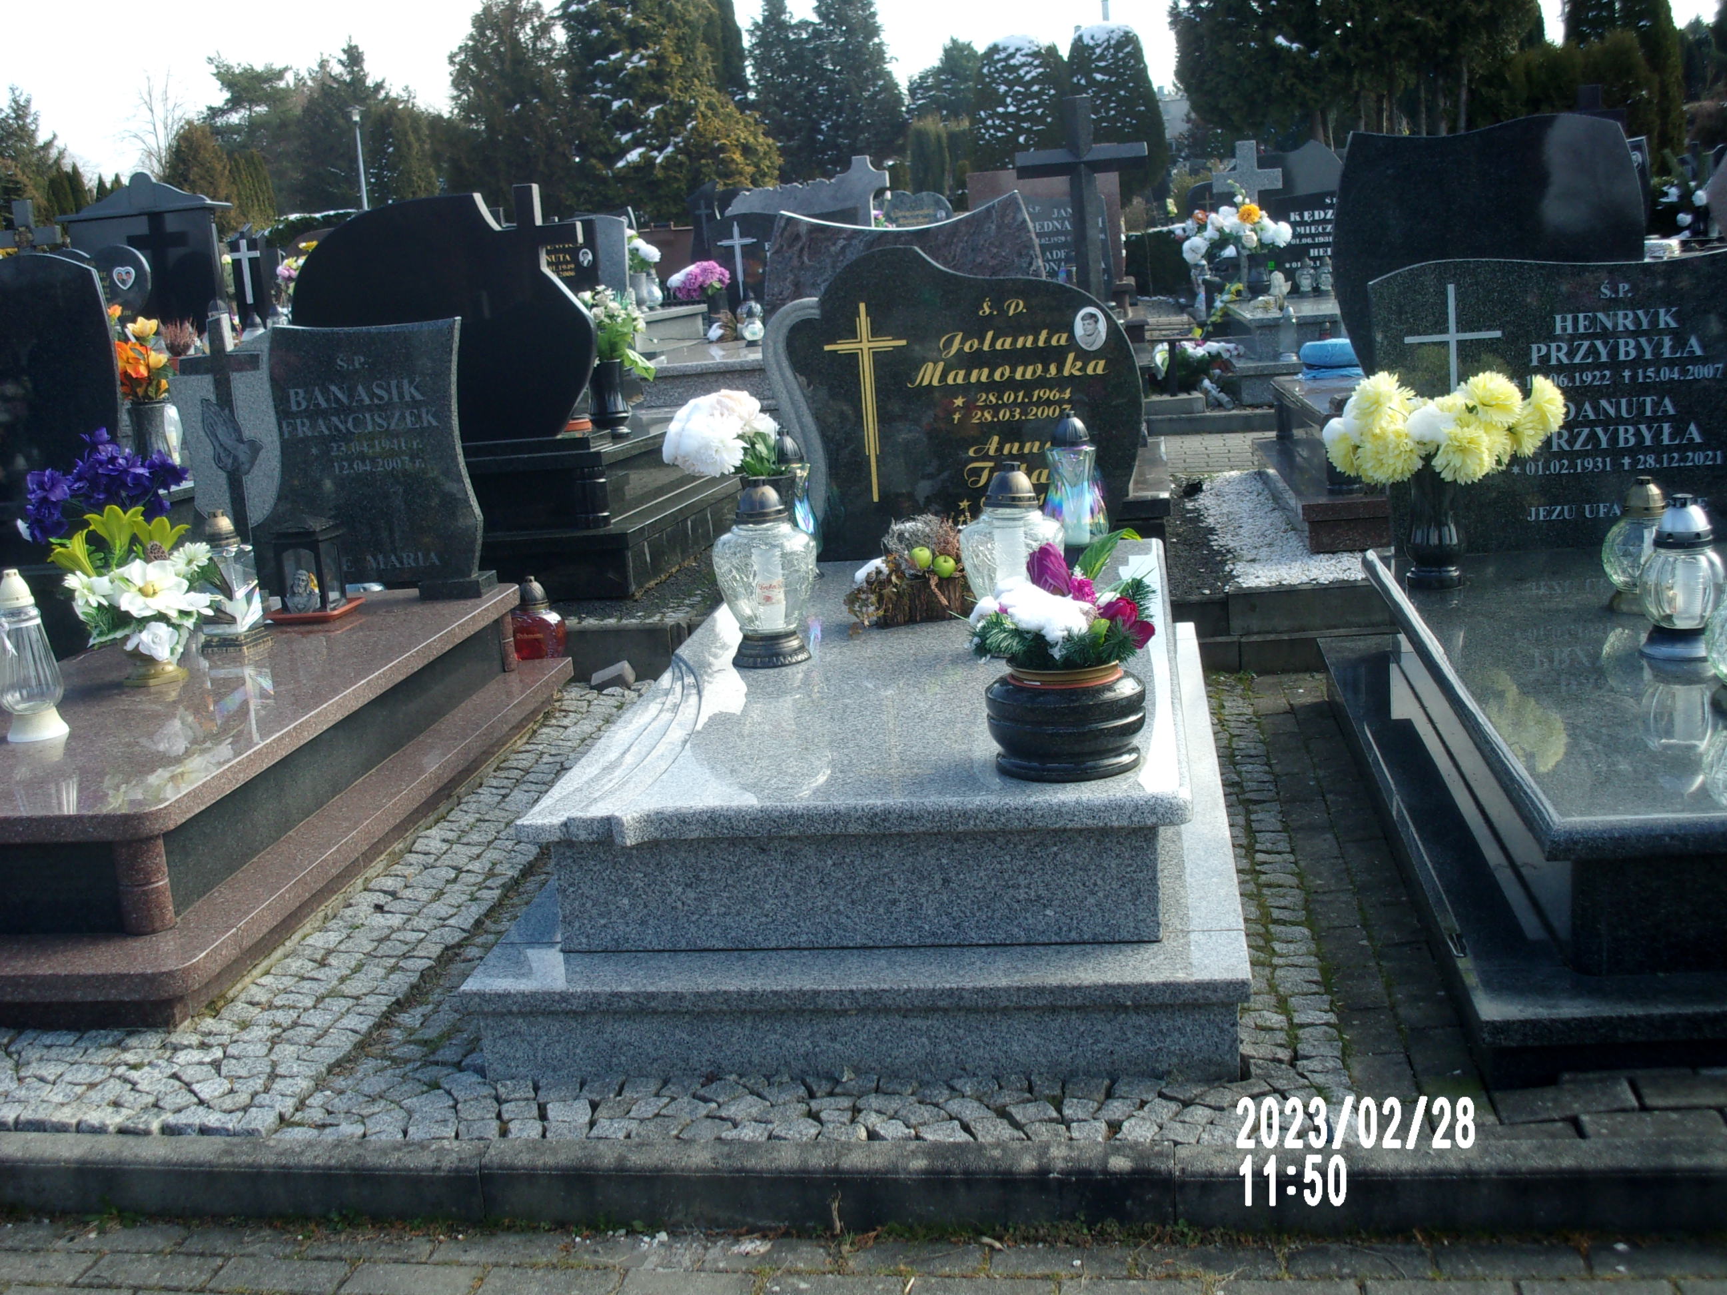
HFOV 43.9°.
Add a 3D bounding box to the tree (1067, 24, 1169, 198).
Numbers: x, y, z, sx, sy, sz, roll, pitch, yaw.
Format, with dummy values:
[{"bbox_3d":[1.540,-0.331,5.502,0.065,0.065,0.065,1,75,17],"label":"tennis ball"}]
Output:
[{"bbox_3d":[3.850,-7.454,31.921,1.550,3.496,1.550,-2,12,7],"label":"tree"}]

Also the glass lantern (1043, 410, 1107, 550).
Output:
[{"bbox_3d":[0.514,-0.393,5.233,0.162,0.366,0.162,-2,12,7],"label":"glass lantern"}]

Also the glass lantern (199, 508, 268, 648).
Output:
[{"bbox_3d":[-1.591,-0.174,5.410,0.118,0.338,0.118,0,12,19],"label":"glass lantern"}]

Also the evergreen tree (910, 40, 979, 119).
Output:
[{"bbox_3d":[2.246,-12.583,53.667,2.400,5.068,2.400,-2,12,7],"label":"evergreen tree"}]

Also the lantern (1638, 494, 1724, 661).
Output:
[{"bbox_3d":[1.599,-0.140,4.183,0.162,0.314,0.162,-2,12,7],"label":"lantern"}]

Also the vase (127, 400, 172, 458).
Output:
[{"bbox_3d":[-2.264,-0.664,6.795,0.141,0.223,0.141,-2,12,7],"label":"vase"}]

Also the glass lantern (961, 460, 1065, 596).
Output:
[{"bbox_3d":[0.306,-0.185,4.430,0.219,0.389,0.219,-2,11,7],"label":"glass lantern"}]

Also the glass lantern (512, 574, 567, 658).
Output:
[{"bbox_3d":[-0.952,-0.088,6.245,0.152,0.235,0.132,-2,11,7],"label":"glass lantern"}]

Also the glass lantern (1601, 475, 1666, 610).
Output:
[{"bbox_3d":[1.690,-0.226,4.645,0.173,0.286,0.173,-2,12,7],"label":"glass lantern"}]

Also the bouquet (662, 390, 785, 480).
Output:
[{"bbox_3d":[-0.320,-0.478,4.828,0.250,0.190,0.210,-2,12,7],"label":"bouquet"}]

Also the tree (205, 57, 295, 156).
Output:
[{"bbox_3d":[-21.655,-17.386,76.259,3.400,7.000,3.400,-2,11,7],"label":"tree"}]

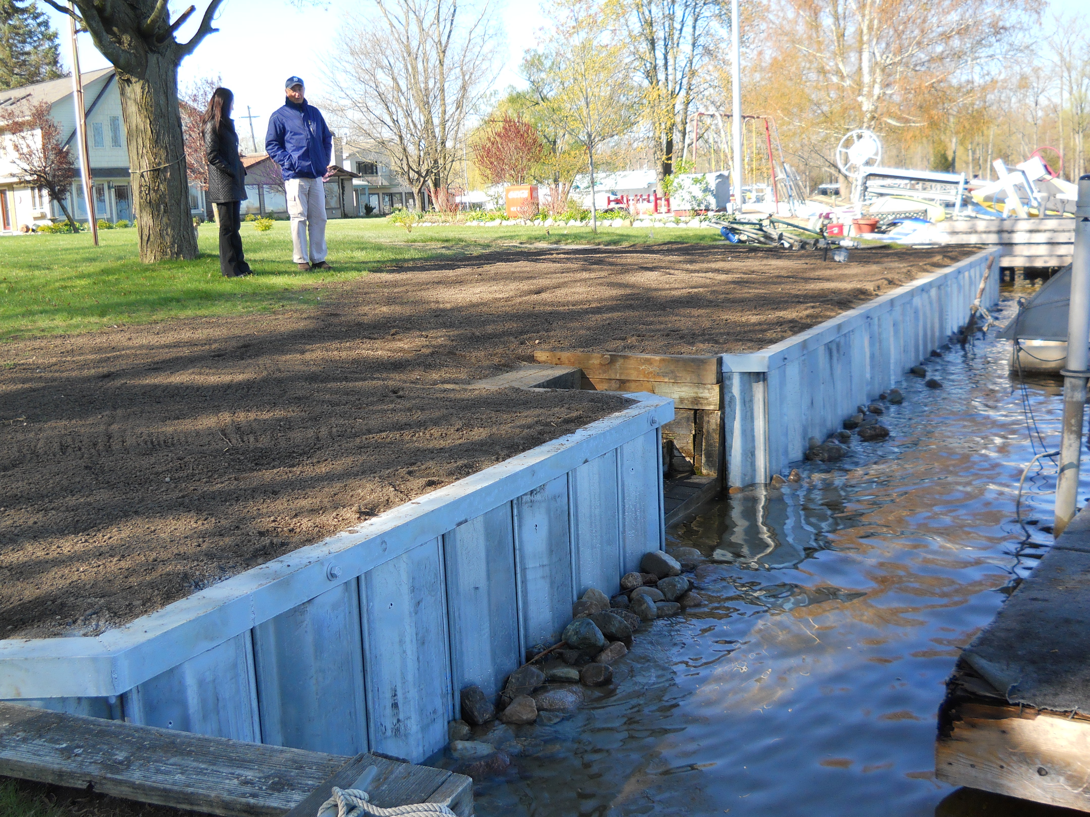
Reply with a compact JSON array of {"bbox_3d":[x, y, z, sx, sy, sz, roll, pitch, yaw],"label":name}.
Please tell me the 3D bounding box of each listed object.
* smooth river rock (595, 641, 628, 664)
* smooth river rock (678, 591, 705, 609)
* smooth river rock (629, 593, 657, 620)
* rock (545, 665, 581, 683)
[{"bbox_3d":[0.253,0.923,4.409,0.130,0.075,0.100,-5,11,-21],"label":"smooth river rock"},{"bbox_3d":[0.646,0.849,5.153,0.122,0.080,0.100,-1,10,7],"label":"smooth river rock"},{"bbox_3d":[0.422,0.850,4.979,0.122,0.115,0.120,-2,10,5],"label":"smooth river rock"},{"bbox_3d":[0.069,1.008,4.412,0.140,0.070,0.105,-3,10,0],"label":"rock"}]

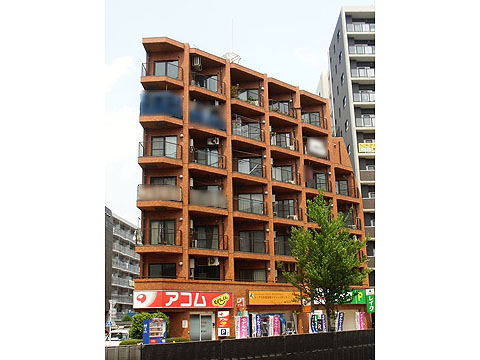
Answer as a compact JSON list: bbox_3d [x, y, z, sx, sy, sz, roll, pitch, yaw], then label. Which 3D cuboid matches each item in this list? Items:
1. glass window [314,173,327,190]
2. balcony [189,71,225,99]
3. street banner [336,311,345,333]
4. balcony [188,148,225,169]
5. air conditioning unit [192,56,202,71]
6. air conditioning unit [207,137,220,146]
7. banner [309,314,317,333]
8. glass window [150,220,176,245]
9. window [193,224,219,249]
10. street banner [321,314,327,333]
[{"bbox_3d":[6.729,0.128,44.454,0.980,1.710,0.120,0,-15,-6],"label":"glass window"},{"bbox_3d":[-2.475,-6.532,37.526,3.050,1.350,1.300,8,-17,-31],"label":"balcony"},{"bbox_3d":[7.685,11.007,39.975,0.720,1.800,0.080,8,-17,-31],"label":"street banner"},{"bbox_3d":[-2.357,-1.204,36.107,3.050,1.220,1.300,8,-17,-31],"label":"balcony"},{"bbox_3d":[-2.986,-8.215,37.364,0.360,0.580,0.820,-2,-15,3],"label":"air conditioning unit"},{"bbox_3d":[-1.931,-2.782,38.385,0.792,0.554,0.297,-2,-15,3],"label":"air conditioning unit"},{"bbox_3d":[5.300,10.599,37.895,0.720,1.800,0.080,8,-17,-31],"label":"banner"},{"bbox_3d":[-4.876,3.306,33.301,1.720,1.670,0.120,0,-15,-3],"label":"glass window"},{"bbox_3d":[-2.314,4.021,36.854,1.693,1.762,0.099,-2,-15,3],"label":"window"},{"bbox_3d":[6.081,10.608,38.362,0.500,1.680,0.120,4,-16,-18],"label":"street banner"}]

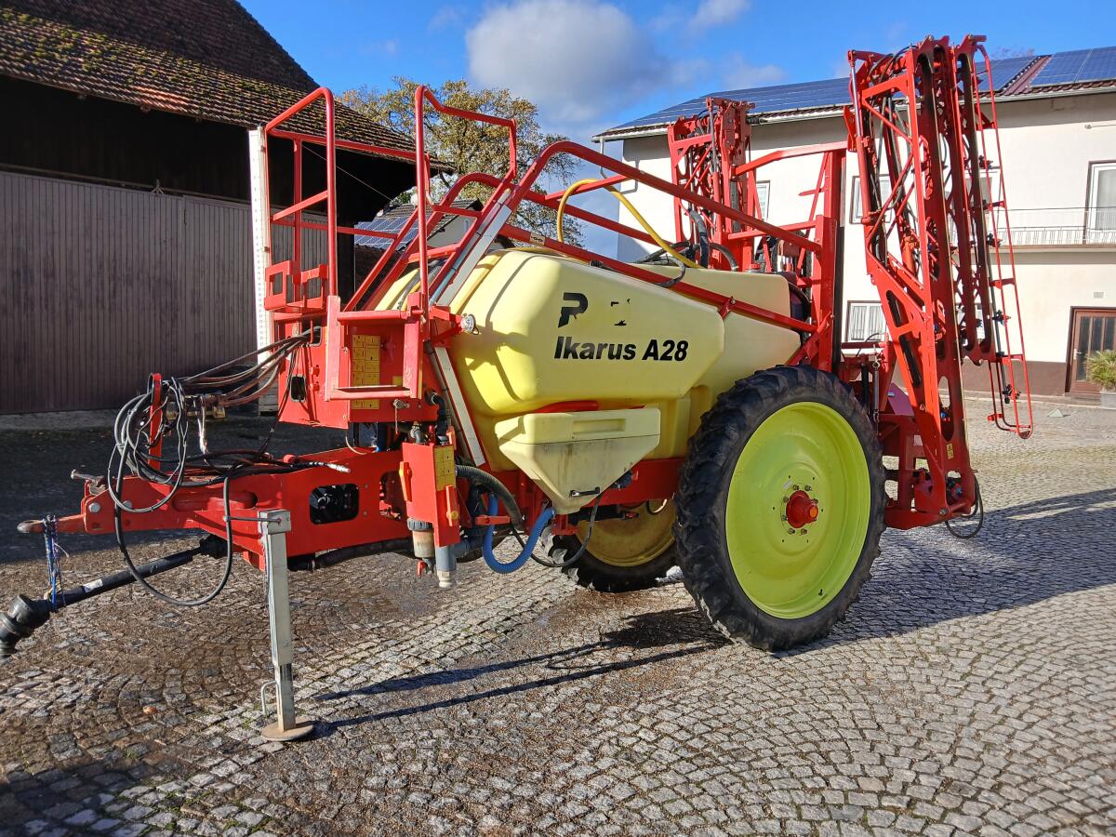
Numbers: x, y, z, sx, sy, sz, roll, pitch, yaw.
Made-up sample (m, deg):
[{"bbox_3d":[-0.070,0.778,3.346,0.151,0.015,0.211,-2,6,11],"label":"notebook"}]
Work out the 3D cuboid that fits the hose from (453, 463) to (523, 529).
[{"bbox_3d":[-0.325,0.399,4.107,0.360,0.340,0.140,-1,3,-34],"label":"hose"}]

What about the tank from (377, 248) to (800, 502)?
[{"bbox_3d":[0.122,-0.270,4.998,2.400,1.220,1.720,-1,3,-34],"label":"tank"}]

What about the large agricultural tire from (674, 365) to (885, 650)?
[{"bbox_3d":[1.364,0.526,4.969,1.660,1.660,0.250,-1,3,-34],"label":"large agricultural tire"}]

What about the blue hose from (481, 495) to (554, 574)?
[{"bbox_3d":[-0.200,0.559,4.141,0.390,0.385,0.180,-1,3,-34],"label":"blue hose"}]

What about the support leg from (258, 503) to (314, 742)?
[{"bbox_3d":[-1.214,0.898,3.672,0.225,0.985,0.225,-5,5,-34],"label":"support leg"}]

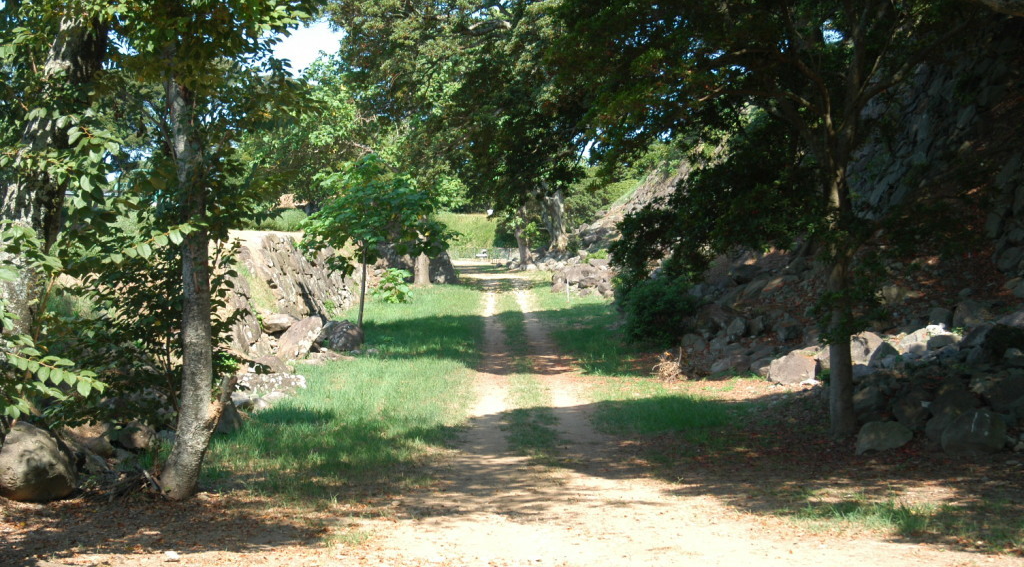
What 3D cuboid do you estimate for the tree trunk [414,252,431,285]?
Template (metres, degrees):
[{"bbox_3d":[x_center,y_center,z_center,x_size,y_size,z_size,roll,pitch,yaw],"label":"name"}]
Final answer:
[{"bbox_3d":[-3.094,-0.536,56.000,0.540,1.200,0.540,0,0,0],"label":"tree trunk"}]

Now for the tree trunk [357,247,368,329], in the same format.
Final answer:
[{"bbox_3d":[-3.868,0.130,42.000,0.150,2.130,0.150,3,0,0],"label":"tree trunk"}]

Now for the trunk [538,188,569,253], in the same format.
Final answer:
[{"bbox_3d":[1.841,-2.761,71.000,1.050,2.900,0.950,-2,0,0],"label":"trunk"}]

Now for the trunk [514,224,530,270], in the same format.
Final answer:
[{"bbox_3d":[0.414,-1.530,67.000,0.500,1.900,0.500,-5,0,0],"label":"trunk"}]

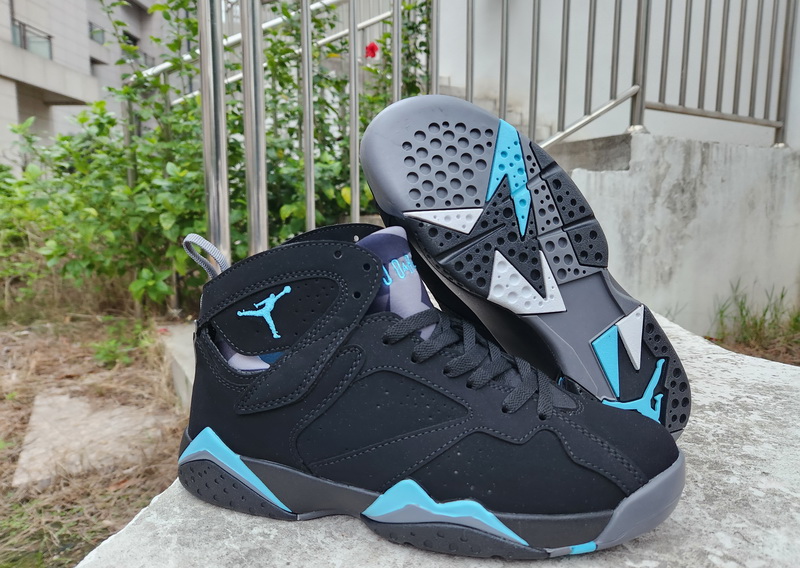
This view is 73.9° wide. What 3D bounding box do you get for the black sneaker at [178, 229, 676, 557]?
[{"bbox_3d":[0.009,0.045,0.307,0.297,0.163,0.108,1,6,11],"label":"black sneaker"}]

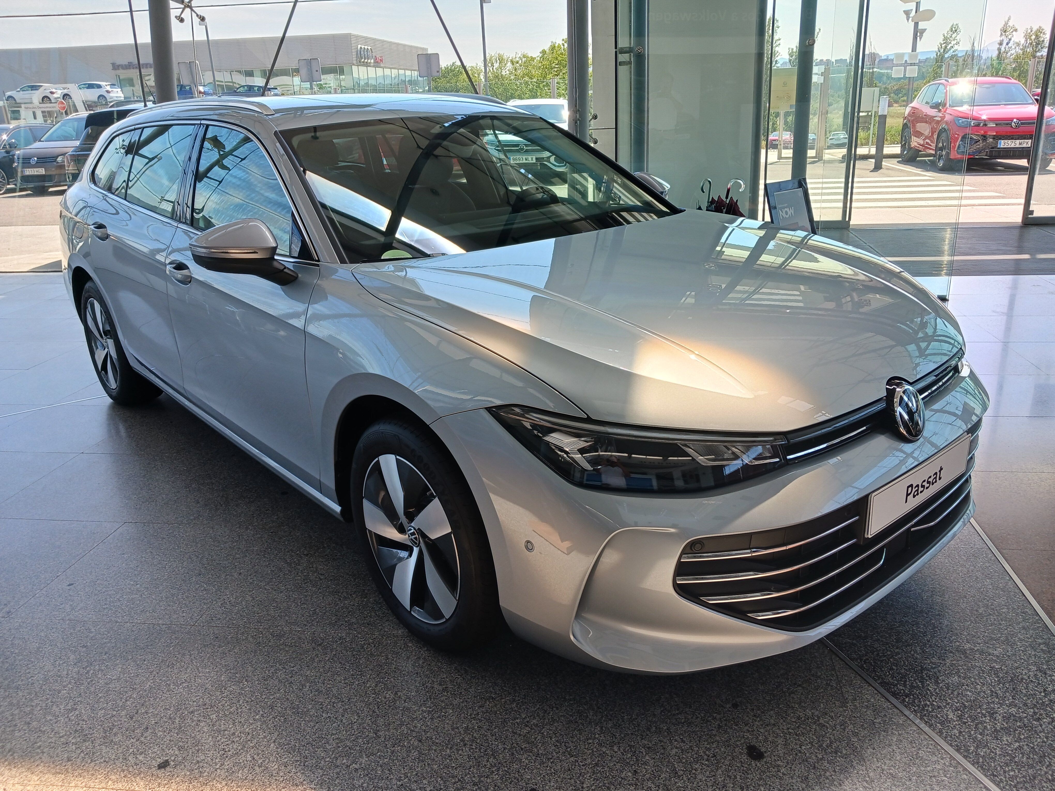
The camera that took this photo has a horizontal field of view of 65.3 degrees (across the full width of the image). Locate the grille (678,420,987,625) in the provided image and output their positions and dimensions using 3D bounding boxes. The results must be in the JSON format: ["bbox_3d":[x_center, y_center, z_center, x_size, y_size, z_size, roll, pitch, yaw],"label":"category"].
[{"bbox_3d":[0.877,0.279,2.116,1.370,0.340,0.220,-17,24,-38],"label":"grille"}]

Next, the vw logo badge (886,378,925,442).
[{"bbox_3d":[0.915,0.032,2.003,0.145,0.150,0.050,-17,7,-38],"label":"vw logo badge"}]

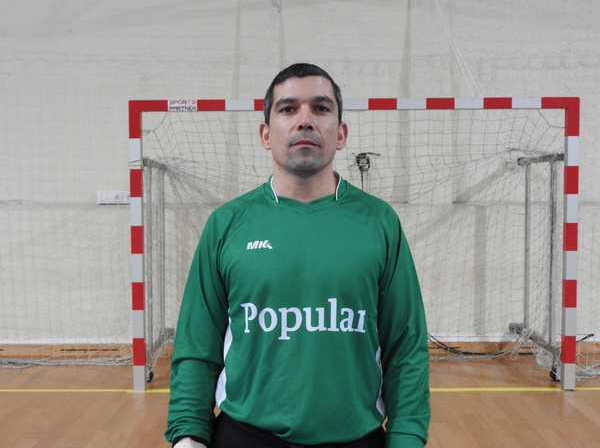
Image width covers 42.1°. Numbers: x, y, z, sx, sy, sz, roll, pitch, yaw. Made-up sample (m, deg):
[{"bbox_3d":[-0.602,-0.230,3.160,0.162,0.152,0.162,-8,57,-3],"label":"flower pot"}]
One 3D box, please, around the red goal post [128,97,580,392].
[{"bbox_3d":[0.388,0.131,6.045,3.160,2.080,1.020,0,3,0],"label":"red goal post"}]

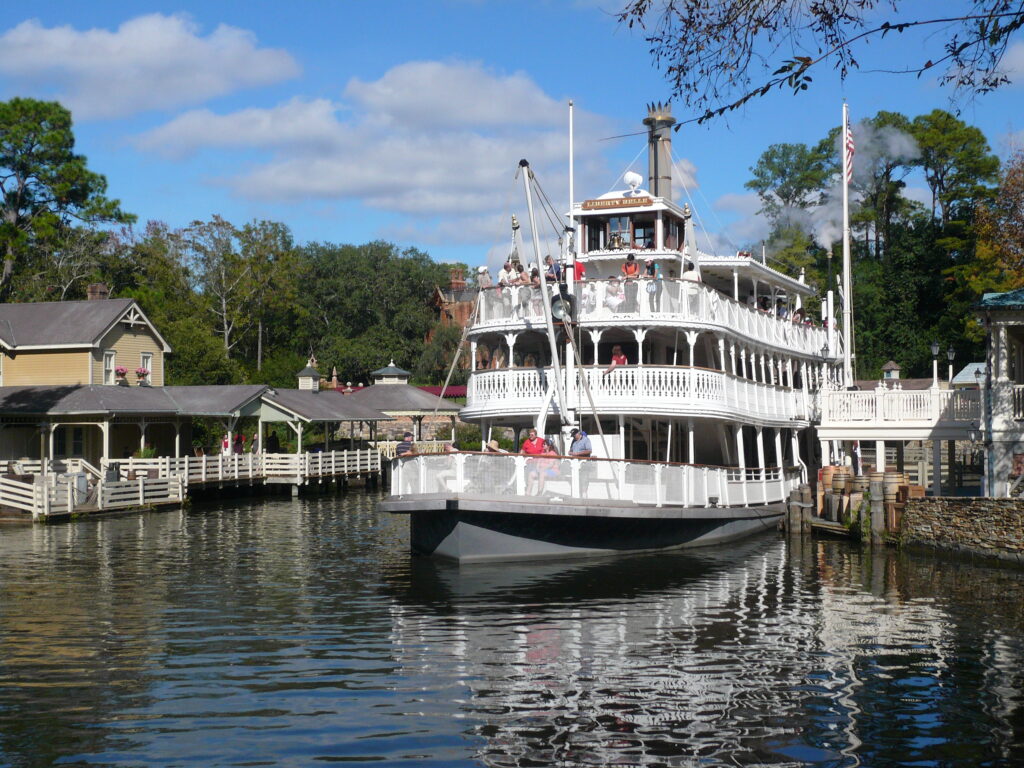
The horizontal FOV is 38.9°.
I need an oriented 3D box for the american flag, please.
[{"bbox_3d":[10.619,-7.314,45.500,0.320,1.950,0.250,0,-2,-6],"label":"american flag"}]

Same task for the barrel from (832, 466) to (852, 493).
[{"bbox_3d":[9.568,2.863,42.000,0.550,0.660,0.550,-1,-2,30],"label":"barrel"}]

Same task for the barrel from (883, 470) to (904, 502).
[{"bbox_3d":[10.603,2.879,40.200,0.560,0.840,0.560,-1,-2,30],"label":"barrel"}]

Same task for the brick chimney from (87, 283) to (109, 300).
[{"bbox_3d":[-18.565,-4.103,65.000,0.700,0.850,0.700,-1,-2,29],"label":"brick chimney"}]

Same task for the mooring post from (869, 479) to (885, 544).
[{"bbox_3d":[9.821,3.457,39.000,0.370,1.750,0.370,-1,-2,30],"label":"mooring post"}]

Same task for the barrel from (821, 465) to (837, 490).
[{"bbox_3d":[9.529,2.838,43.300,0.550,0.770,0.550,-1,-2,30],"label":"barrel"}]

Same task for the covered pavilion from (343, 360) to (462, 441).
[{"bbox_3d":[-7.502,1.538,91.000,9.000,6.100,9.000,0,-2,-3],"label":"covered pavilion"}]

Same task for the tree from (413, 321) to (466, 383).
[{"bbox_3d":[-5.673,-2.221,115.000,4.300,5.600,4.300,0,-2,0],"label":"tree"}]

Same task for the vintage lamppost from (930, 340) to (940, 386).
[{"bbox_3d":[12.572,-0.608,43.000,0.260,1.420,0.260,-1,-2,24],"label":"vintage lamppost"}]

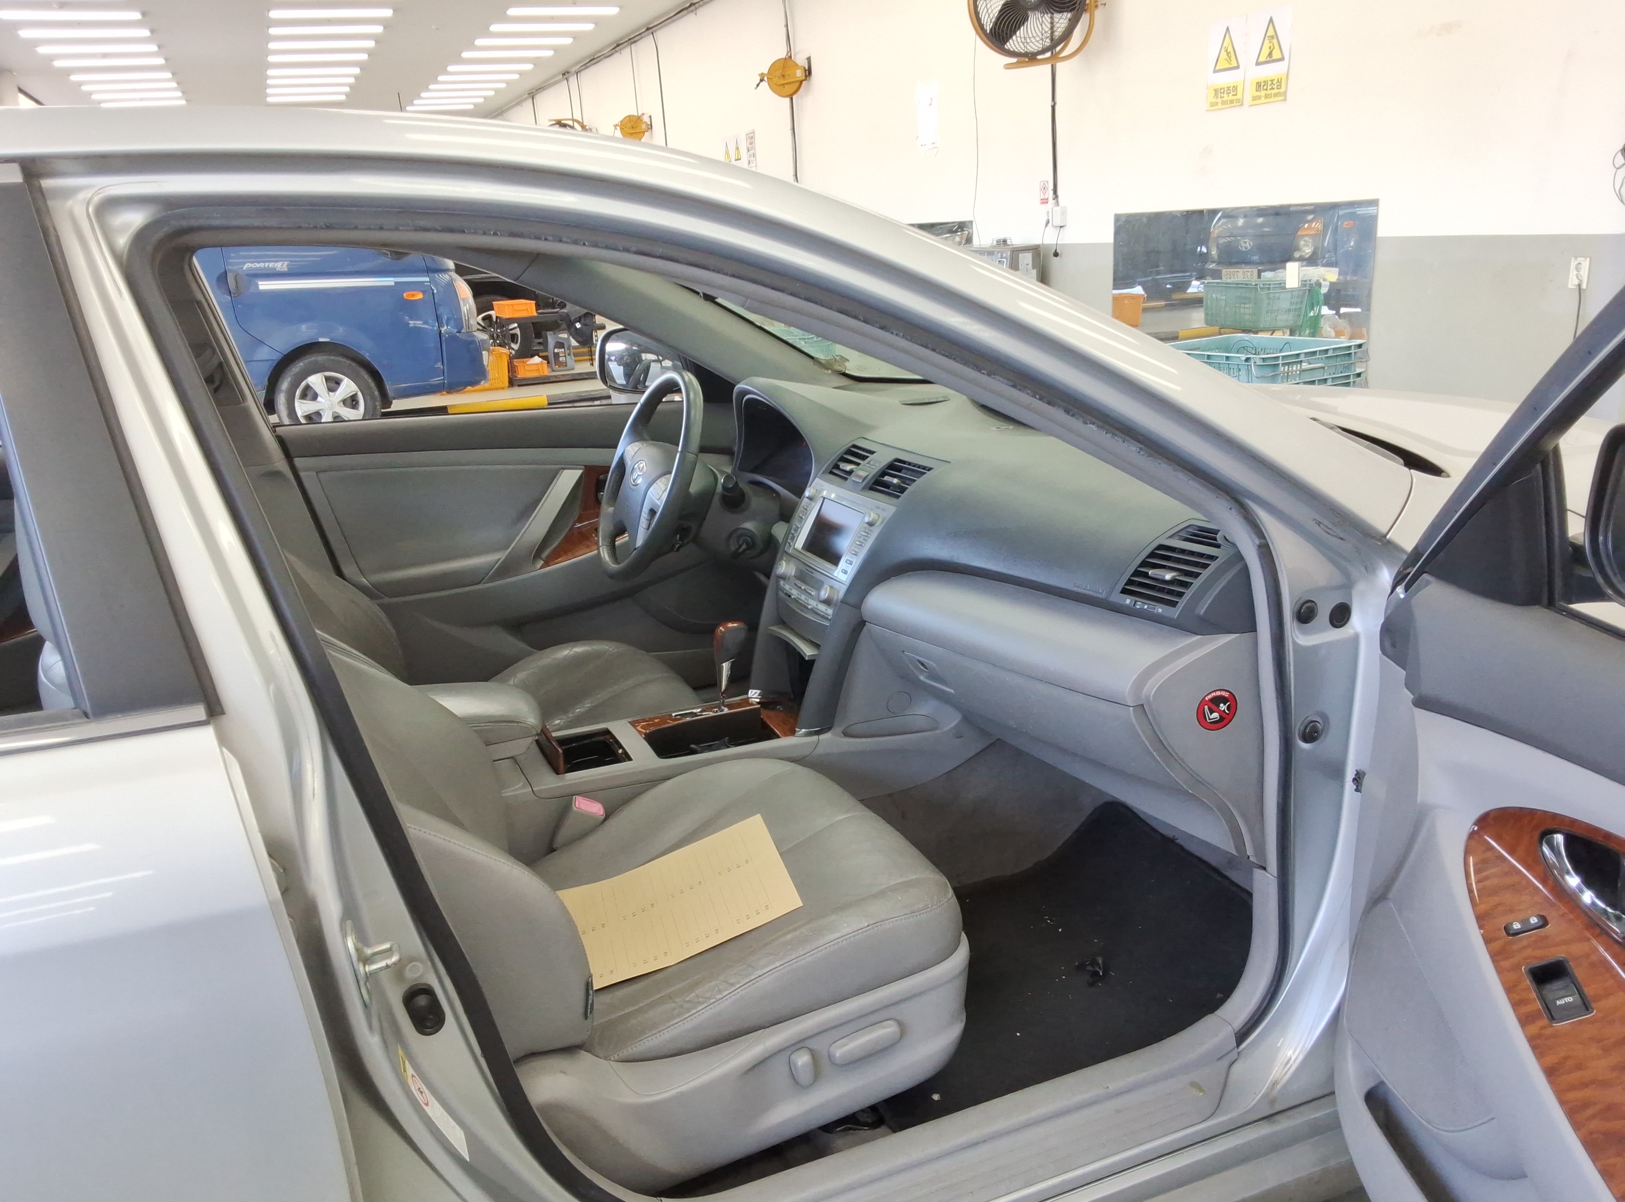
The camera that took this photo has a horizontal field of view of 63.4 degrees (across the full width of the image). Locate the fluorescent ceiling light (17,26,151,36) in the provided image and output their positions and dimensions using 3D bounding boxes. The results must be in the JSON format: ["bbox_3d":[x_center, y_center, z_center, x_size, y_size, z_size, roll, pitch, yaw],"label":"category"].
[{"bbox_3d":[-7.510,-5.852,13.535,1.200,0.080,0.120,-10,18,-20],"label":"fluorescent ceiling light"}]

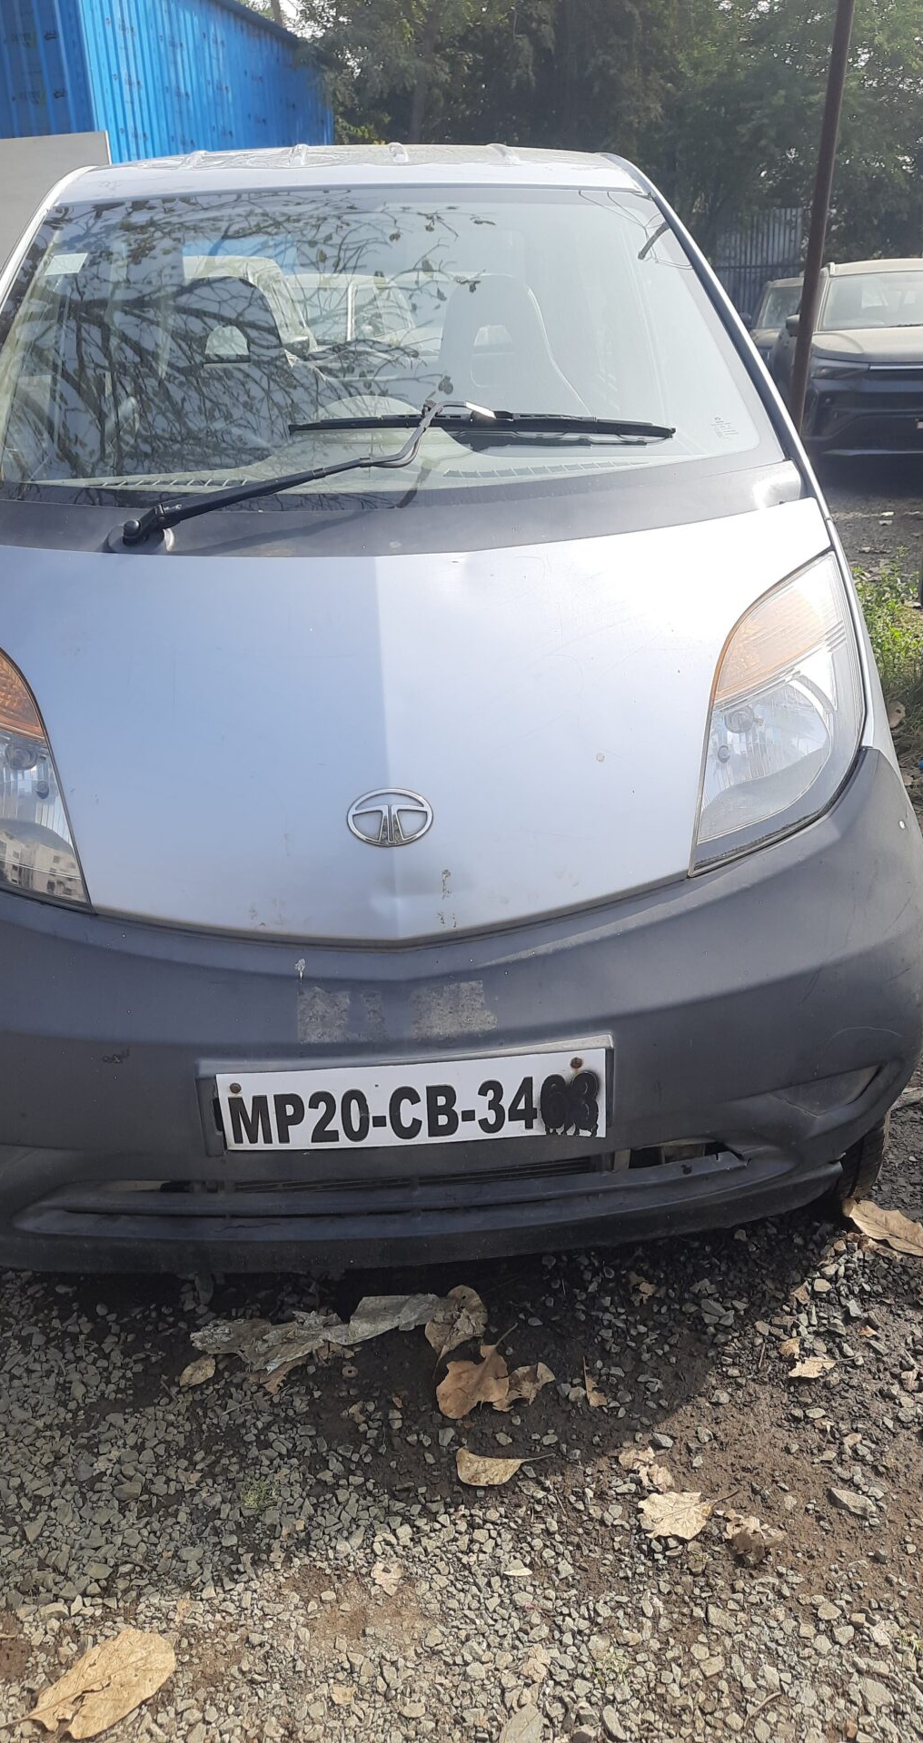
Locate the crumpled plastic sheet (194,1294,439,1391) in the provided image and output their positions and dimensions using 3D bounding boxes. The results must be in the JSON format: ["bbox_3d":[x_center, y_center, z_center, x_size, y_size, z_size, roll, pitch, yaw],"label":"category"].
[{"bbox_3d":[-0.196,0.643,1.735,0.351,0.040,0.145,-6,22,-8],"label":"crumpled plastic sheet"}]

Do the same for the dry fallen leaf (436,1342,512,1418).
[{"bbox_3d":[0.025,0.675,1.659,0.109,0.025,0.133,11,28,24],"label":"dry fallen leaf"}]

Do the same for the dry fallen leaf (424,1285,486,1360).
[{"bbox_3d":[-0.006,0.629,1.757,0.086,0.025,0.137,6,26,13],"label":"dry fallen leaf"}]

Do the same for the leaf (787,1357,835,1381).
[{"bbox_3d":[0.468,0.662,1.683,0.069,0.015,0.032,-15,28,-28],"label":"leaf"}]

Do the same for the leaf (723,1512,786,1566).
[{"bbox_3d":[0.330,0.766,1.450,0.065,0.030,0.056,19,31,36],"label":"leaf"}]

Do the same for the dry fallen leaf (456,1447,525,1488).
[{"bbox_3d":[0.031,0.732,1.549,0.083,0.020,0.049,4,25,13],"label":"dry fallen leaf"}]

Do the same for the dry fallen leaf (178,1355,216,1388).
[{"bbox_3d":[-0.355,0.677,1.702,0.031,0.012,0.061,15,29,32],"label":"dry fallen leaf"}]

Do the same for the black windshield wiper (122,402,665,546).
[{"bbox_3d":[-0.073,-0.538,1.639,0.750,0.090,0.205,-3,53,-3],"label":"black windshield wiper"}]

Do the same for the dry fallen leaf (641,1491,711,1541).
[{"bbox_3d":[0.255,0.757,1.482,0.087,0.020,0.060,-3,25,-2],"label":"dry fallen leaf"}]

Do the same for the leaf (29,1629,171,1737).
[{"bbox_3d":[-0.373,0.843,1.310,0.148,0.020,0.089,-15,29,-28],"label":"leaf"}]

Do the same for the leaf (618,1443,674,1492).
[{"bbox_3d":[0.227,0.729,1.544,0.044,0.020,0.074,-12,27,-23],"label":"leaf"}]

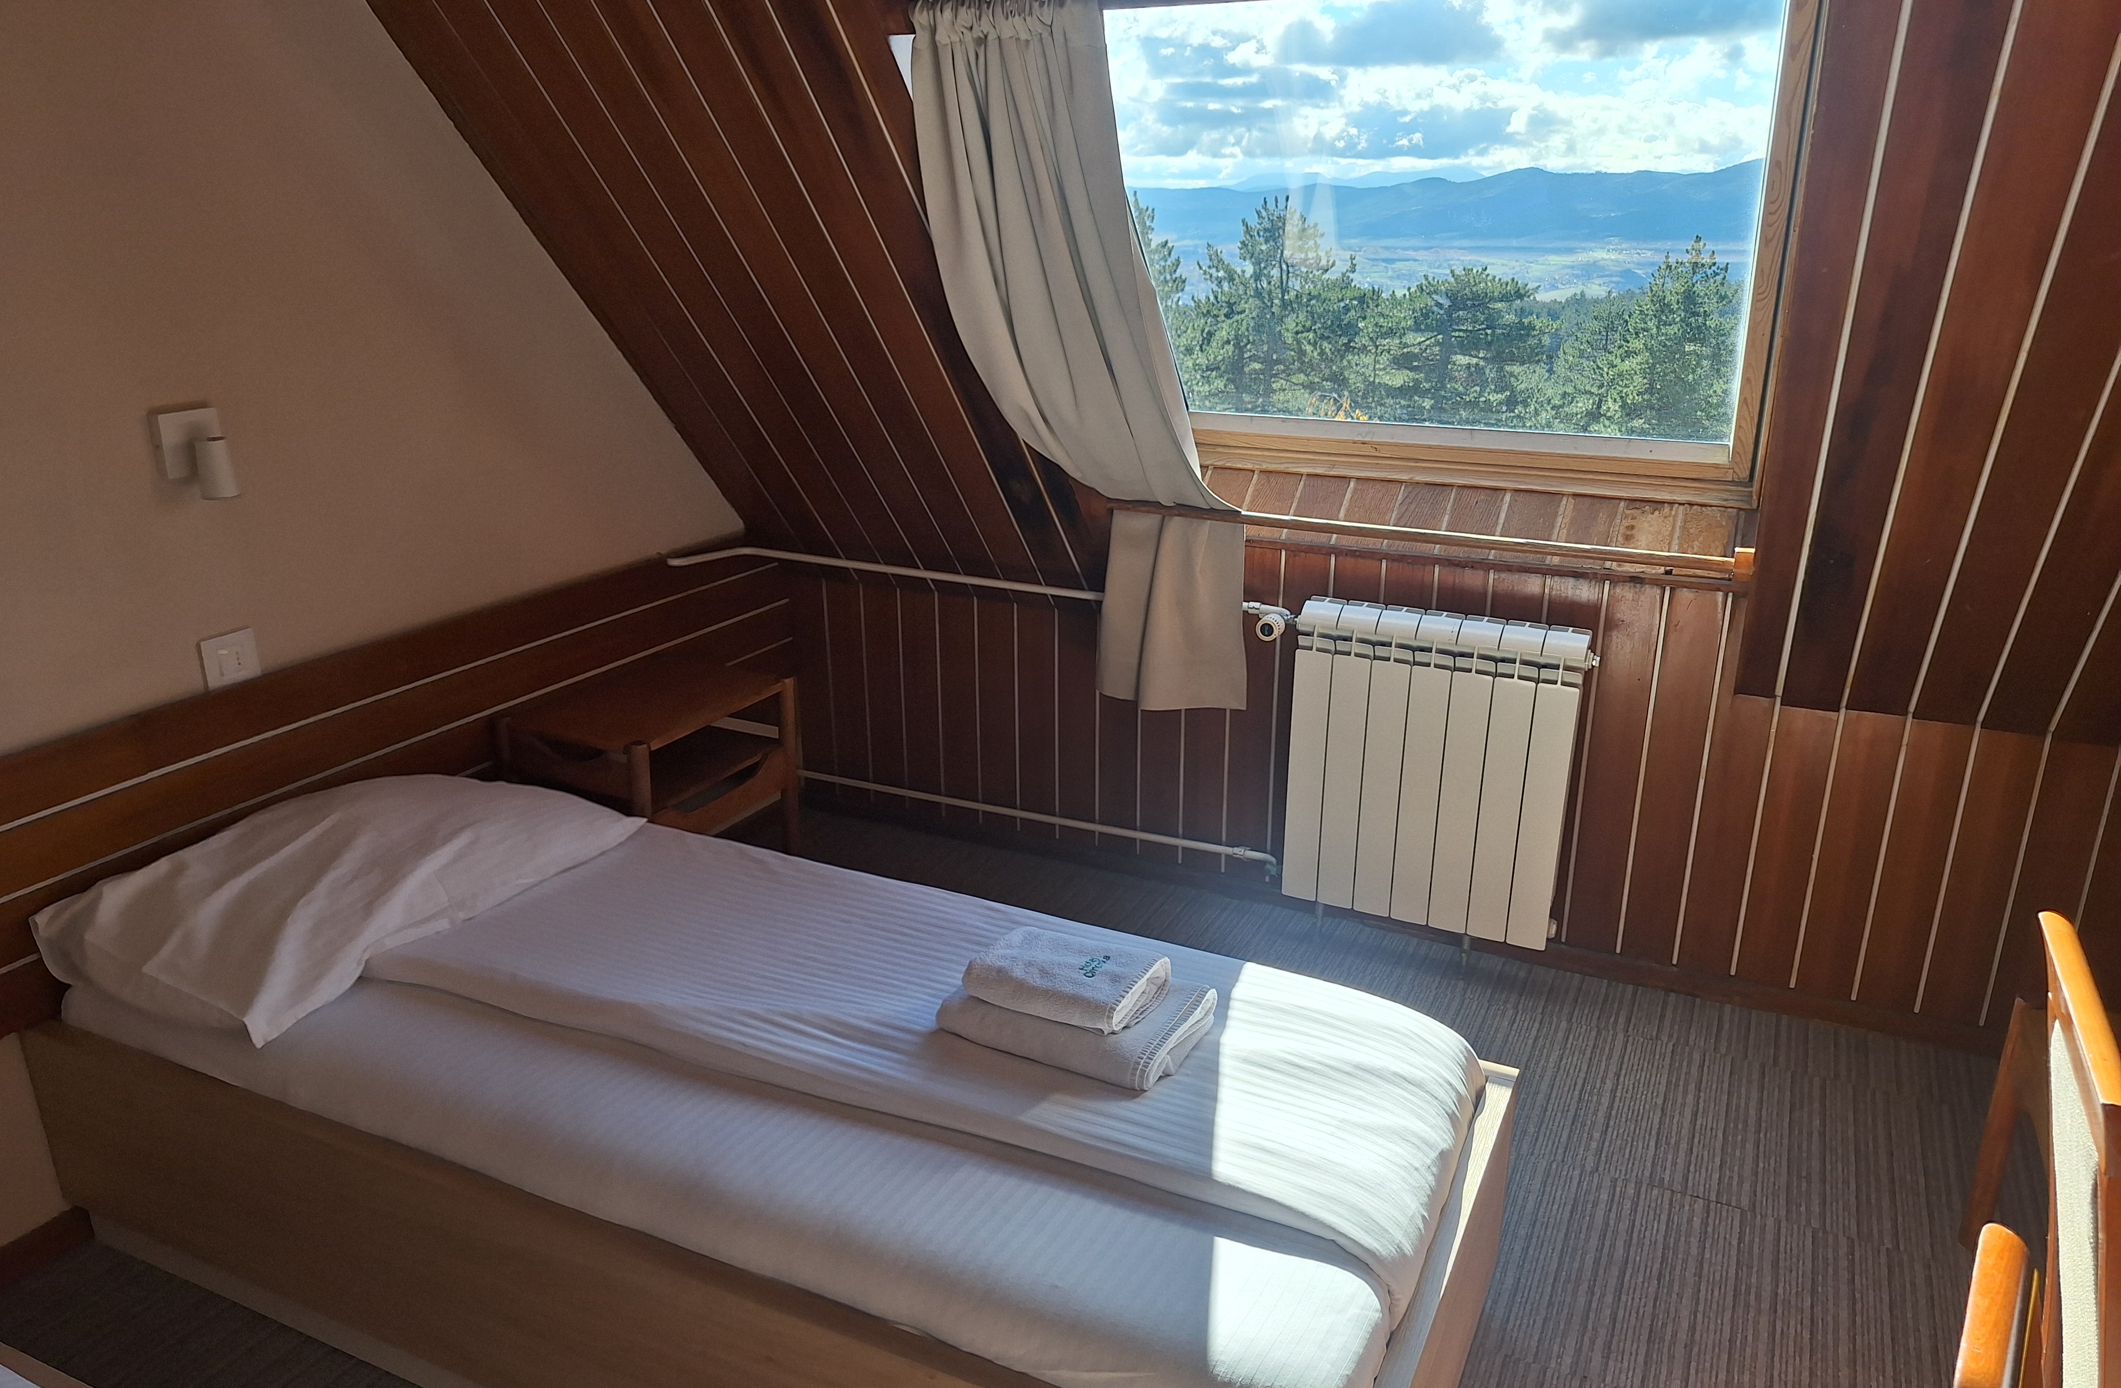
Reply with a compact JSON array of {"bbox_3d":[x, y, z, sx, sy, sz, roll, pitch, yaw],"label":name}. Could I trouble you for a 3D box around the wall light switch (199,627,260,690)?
[{"bbox_3d":[-1.346,-0.056,2.284,0.011,0.082,0.090,8,20,24],"label":"wall light switch"}]

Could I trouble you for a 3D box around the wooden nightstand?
[{"bbox_3d":[-0.859,0.296,3.034,0.381,0.611,0.490,8,20,24],"label":"wooden nightstand"}]

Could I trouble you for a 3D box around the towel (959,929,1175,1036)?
[{"bbox_3d":[0.004,0.375,1.869,0.236,0.048,0.130,8,20,24],"label":"towel"}]

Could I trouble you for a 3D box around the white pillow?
[{"bbox_3d":[-1.107,0.259,2.278,0.490,0.173,0.811,8,20,24],"label":"white pillow"}]

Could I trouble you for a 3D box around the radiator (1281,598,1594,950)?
[{"bbox_3d":[0.785,0.163,3.007,0.581,0.680,0.094,8,20,24],"label":"radiator"}]

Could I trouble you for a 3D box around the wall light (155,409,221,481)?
[{"bbox_3d":[-1.313,-0.369,2.165,0.102,0.121,0.092,8,20,24],"label":"wall light"}]

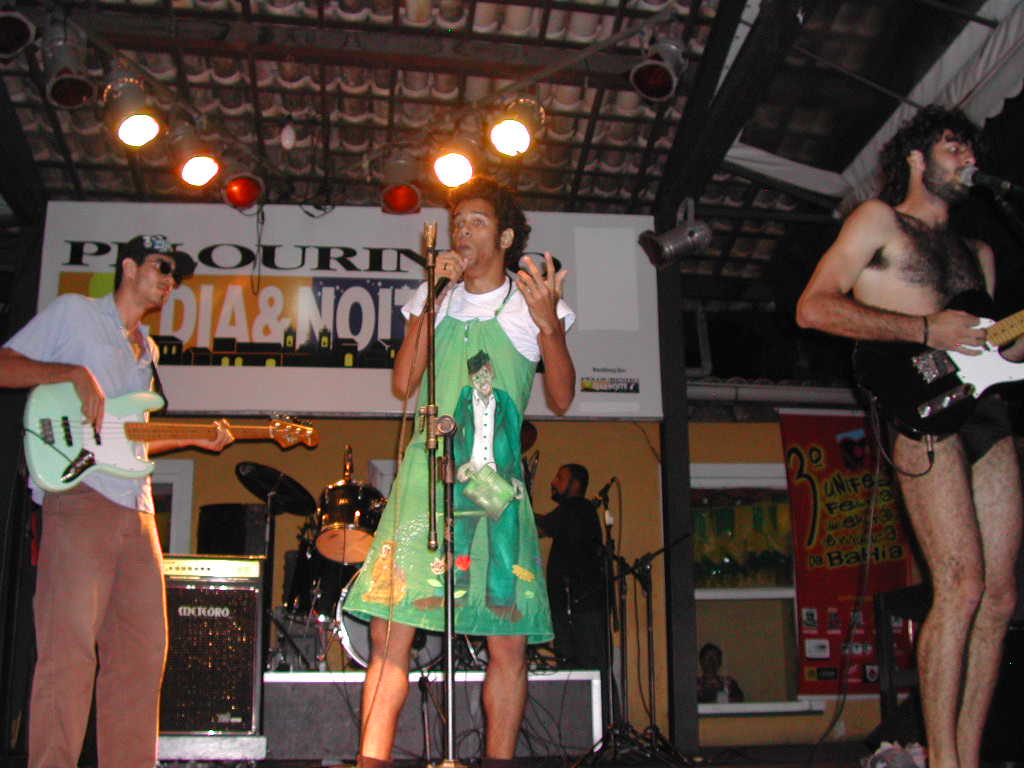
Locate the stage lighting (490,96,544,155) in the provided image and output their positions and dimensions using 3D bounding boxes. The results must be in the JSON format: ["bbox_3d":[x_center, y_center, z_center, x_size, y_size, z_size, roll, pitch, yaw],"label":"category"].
[{"bbox_3d":[0.031,-1.174,5.025,0.205,0.320,0.215,-4,-56,17],"label":"stage lighting"}]

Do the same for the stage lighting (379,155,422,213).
[{"bbox_3d":[-0.564,-1.037,5.664,0.205,0.320,0.215,2,-44,-9],"label":"stage lighting"}]

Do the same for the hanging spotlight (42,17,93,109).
[{"bbox_3d":[-1.788,-1.310,4.532,0.215,0.320,0.205,-28,-26,29],"label":"hanging spotlight"}]

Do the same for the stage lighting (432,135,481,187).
[{"bbox_3d":[-0.243,-1.095,5.363,0.205,0.320,0.215,-3,-54,14],"label":"stage lighting"}]

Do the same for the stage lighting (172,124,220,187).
[{"bbox_3d":[-1.518,-1.111,5.331,0.205,0.320,0.215,14,-55,-45],"label":"stage lighting"}]

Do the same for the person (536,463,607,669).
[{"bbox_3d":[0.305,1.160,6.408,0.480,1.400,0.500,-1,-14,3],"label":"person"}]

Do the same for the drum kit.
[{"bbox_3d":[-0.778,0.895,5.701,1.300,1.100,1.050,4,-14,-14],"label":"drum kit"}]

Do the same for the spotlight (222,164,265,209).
[{"bbox_3d":[-1.353,-1.028,5.598,0.205,0.320,0.215,6,-60,-24],"label":"spotlight"}]

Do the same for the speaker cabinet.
[{"bbox_3d":[-1.289,1.098,4.700,0.500,0.710,0.360,3,-14,-11],"label":"speaker cabinet"}]

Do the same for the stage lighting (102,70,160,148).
[{"bbox_3d":[-1.672,-1.217,4.927,0.215,0.320,0.205,-44,-35,24],"label":"stage lighting"}]

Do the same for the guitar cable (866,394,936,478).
[{"bbox_3d":[0.952,0.128,2.749,0.170,0.205,0.100,-4,-14,17],"label":"guitar cable"}]

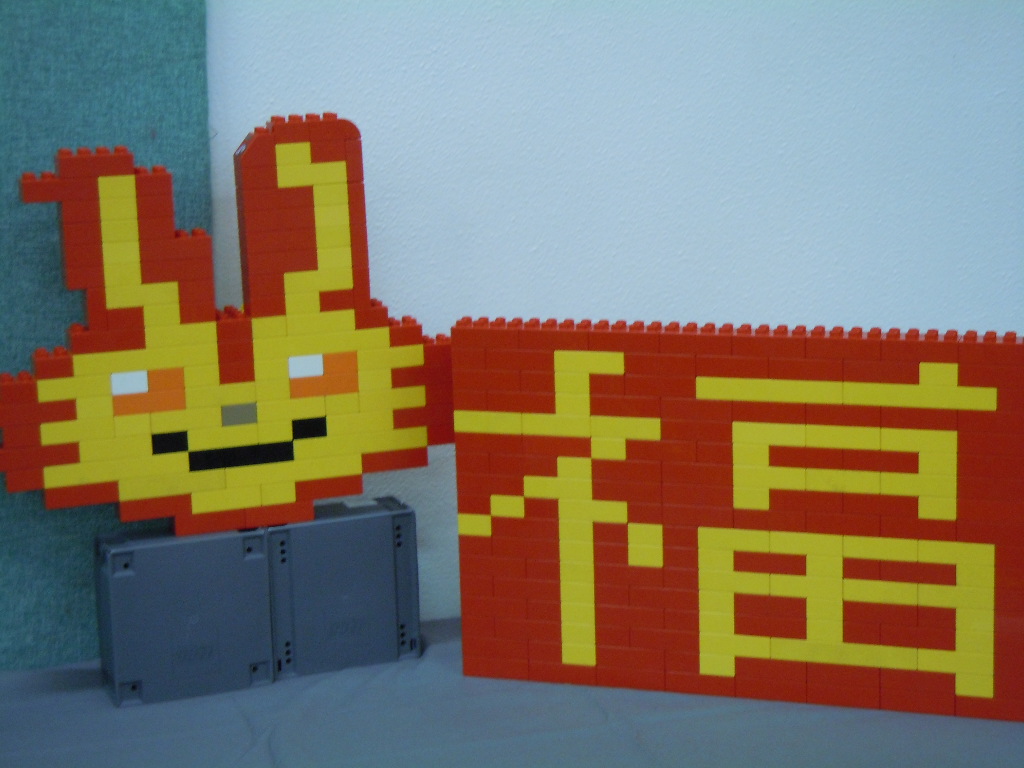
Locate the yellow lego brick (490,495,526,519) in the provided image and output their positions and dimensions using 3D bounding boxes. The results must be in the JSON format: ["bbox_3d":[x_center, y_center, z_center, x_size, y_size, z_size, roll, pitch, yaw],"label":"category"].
[{"bbox_3d":[0.001,0.106,2.062,0.032,0.020,0.032,2,12,19],"label":"yellow lego brick"}]

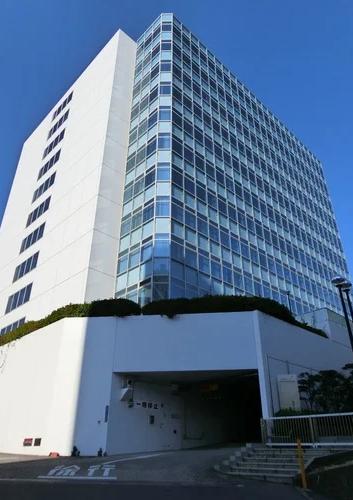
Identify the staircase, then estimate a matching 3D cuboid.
[{"bbox_3d":[3.846,7.964,13.489,1.900,1.050,4.500,25,-38,-38],"label":"staircase"}]

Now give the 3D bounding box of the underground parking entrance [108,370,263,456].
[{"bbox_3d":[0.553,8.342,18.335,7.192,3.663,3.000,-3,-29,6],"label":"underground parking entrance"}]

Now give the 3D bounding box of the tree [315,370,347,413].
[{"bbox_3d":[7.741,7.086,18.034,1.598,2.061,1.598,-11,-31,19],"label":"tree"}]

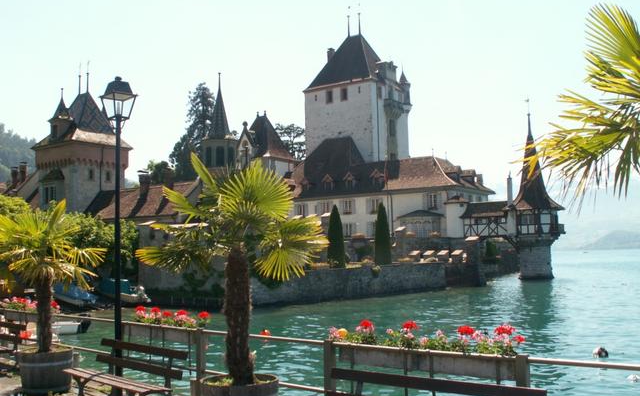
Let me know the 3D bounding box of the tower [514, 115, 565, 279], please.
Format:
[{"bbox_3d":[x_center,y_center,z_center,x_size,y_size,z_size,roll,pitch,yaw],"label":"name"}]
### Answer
[{"bbox_3d":[23.027,-0.283,68.251,4.700,17.408,4.700,-5,-6,33],"label":"tower"}]

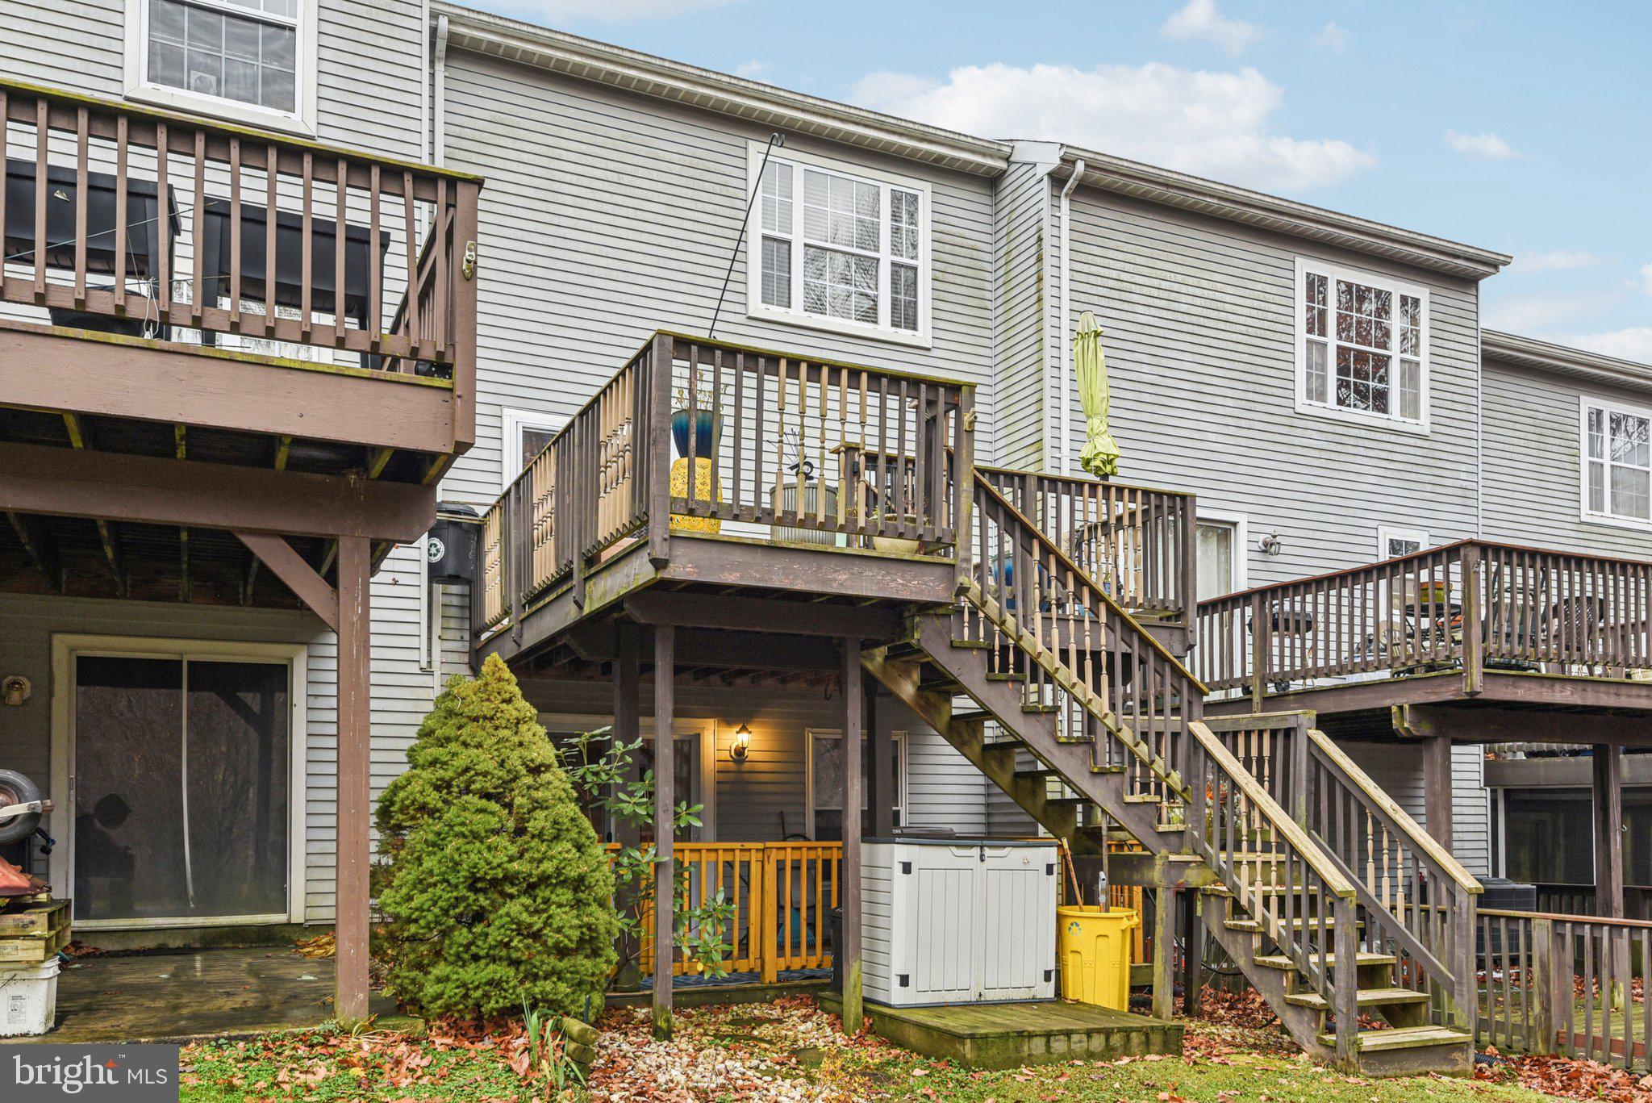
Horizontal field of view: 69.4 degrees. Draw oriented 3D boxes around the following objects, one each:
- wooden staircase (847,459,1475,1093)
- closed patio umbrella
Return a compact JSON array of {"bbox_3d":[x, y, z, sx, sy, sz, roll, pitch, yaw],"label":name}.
[{"bbox_3d":[2.200,1.480,8.050,3.550,3.780,2.280,4,-9,-25],"label":"wooden staircase"},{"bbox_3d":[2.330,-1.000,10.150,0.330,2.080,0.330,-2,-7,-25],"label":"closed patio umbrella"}]

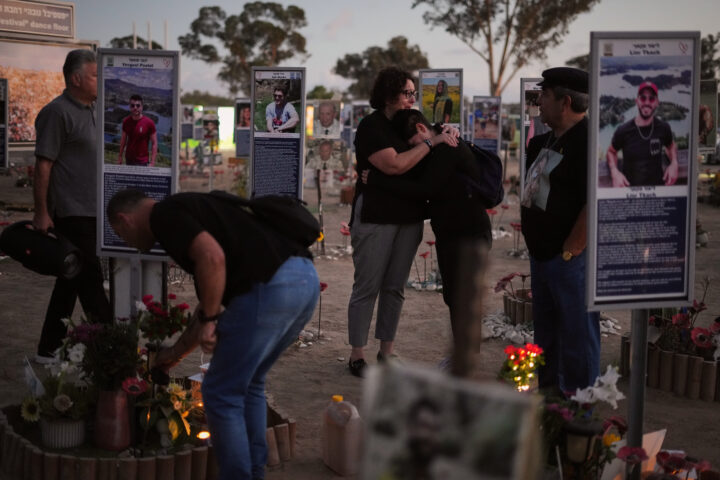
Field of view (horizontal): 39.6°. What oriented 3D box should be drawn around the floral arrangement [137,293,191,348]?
[{"bbox_3d":[-0.810,0.332,4.120,0.210,0.200,0.190,1,6,0],"label":"floral arrangement"}]

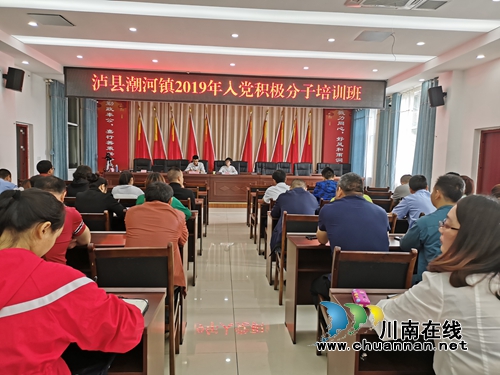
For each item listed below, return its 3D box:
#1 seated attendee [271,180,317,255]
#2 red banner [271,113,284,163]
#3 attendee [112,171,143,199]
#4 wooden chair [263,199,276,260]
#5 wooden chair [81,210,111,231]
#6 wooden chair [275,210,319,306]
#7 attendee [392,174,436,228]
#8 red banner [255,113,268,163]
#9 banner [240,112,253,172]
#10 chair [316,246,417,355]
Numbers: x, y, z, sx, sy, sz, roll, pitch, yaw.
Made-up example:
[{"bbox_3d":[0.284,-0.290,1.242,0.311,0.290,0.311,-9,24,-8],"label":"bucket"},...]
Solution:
[{"bbox_3d":[0.457,0.498,4.144,0.500,1.186,0.780,1,4,-4],"label":"seated attendee"},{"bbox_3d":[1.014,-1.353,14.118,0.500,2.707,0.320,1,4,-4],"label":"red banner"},{"bbox_3d":[-1.620,0.362,5.203,0.480,1.180,0.720,1,4,-4],"label":"attendee"},{"bbox_3d":[0.469,0.581,5.173,0.475,0.891,0.550,1,4,-4],"label":"wooden chair"},{"bbox_3d":[-1.497,0.610,3.726,0.460,0.900,0.500,1,4,-4],"label":"wooden chair"},{"bbox_3d":[0.521,0.668,3.931,0.460,0.920,0.550,1,4,-4],"label":"wooden chair"},{"bbox_3d":[1.789,0.490,4.207,0.520,1.240,0.780,1,4,-12],"label":"attendee"},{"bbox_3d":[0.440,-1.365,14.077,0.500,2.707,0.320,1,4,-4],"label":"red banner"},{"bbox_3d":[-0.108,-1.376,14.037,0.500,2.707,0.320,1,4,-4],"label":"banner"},{"bbox_3d":[0.687,0.758,2.461,0.475,0.891,0.550,1,4,0],"label":"chair"}]

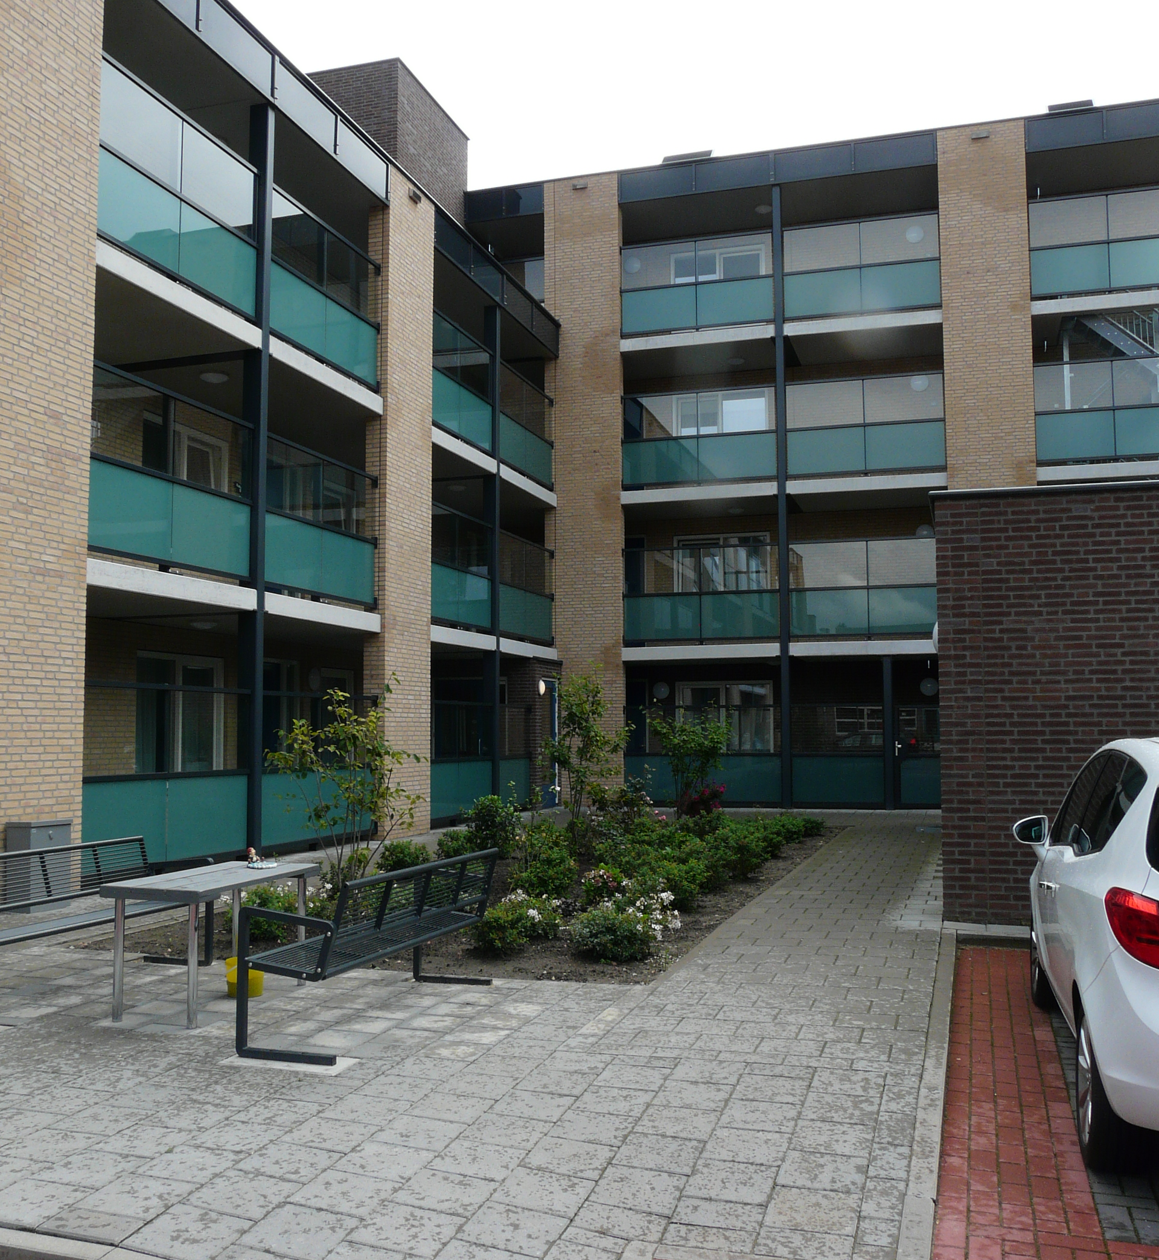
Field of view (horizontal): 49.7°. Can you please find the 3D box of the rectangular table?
[{"bbox_3d":[-1.983,1.717,6.956,0.629,0.700,1.299,-2,-5,18],"label":"rectangular table"}]

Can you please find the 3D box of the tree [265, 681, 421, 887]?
[{"bbox_3d":[-2.065,1.400,10.909,1.351,1.906,1.283,1,-5,-10],"label":"tree"}]

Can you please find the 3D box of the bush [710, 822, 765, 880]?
[{"bbox_3d":[1.602,2.205,12.614,0.576,0.519,0.576,-1,-5,7],"label":"bush"}]

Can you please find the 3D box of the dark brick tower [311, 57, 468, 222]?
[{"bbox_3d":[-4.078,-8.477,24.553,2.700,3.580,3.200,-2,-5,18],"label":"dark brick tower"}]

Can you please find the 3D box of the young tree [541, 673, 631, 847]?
[{"bbox_3d":[0.082,1.608,15.405,1.095,2.161,1.095,0,-5,0],"label":"young tree"}]

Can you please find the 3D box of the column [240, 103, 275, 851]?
[{"bbox_3d":[-3.650,-1.763,14.115,0.200,8.610,0.160,-2,-5,18],"label":"column"}]

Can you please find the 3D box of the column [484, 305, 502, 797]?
[{"bbox_3d":[-1.465,-1.207,20.787,0.200,8.590,0.160,-2,-5,18],"label":"column"}]

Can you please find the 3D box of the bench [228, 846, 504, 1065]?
[{"bbox_3d":[-1.020,1.634,6.596,0.579,0.800,1.913,-2,-5,18],"label":"bench"}]

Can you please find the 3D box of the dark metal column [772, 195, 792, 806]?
[{"bbox_3d":[3.757,-2.537,23.044,0.155,11.580,0.200,-2,-5,16],"label":"dark metal column"}]

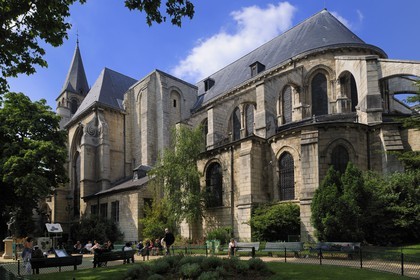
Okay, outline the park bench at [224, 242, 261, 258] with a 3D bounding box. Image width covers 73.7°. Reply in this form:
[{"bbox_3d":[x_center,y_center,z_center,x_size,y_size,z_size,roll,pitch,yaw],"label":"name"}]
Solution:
[{"bbox_3d":[1.967,6.921,17.600,2.200,0.860,0.650,-2,-6,21],"label":"park bench"}]

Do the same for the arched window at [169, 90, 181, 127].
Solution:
[{"bbox_3d":[-5.280,-4.725,42.000,1.800,5.400,0.500,5,-8,-40],"label":"arched window"}]

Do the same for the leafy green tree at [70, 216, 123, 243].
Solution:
[{"bbox_3d":[-10.134,8.214,25.000,4.600,3.000,3.700,-1,-3,0],"label":"leafy green tree"}]

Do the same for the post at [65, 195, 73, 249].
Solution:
[{"bbox_3d":[-10.842,6.335,21.500,0.520,4.300,0.520,0,-6,0],"label":"post"}]

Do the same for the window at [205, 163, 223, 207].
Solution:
[{"bbox_3d":[0.373,4.400,27.500,0.500,4.350,2.300,6,-8,-43],"label":"window"}]

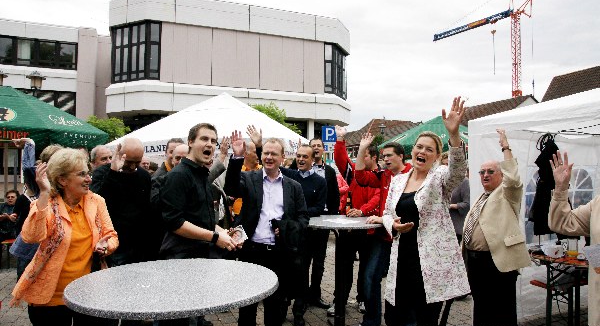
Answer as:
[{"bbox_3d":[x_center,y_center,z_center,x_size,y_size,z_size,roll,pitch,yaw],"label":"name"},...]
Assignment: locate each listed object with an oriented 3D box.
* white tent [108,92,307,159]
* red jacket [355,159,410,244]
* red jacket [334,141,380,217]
[{"bbox_3d":[-1.371,0.208,7.548,3.000,3.120,3.000,0,-2,15],"label":"white tent"},{"bbox_3d":[0.800,0.354,3.789,0.580,0.800,0.420,-2,-3,38],"label":"red jacket"},{"bbox_3d":[0.646,0.236,4.344,0.600,0.960,0.420,-1,-3,33],"label":"red jacket"}]

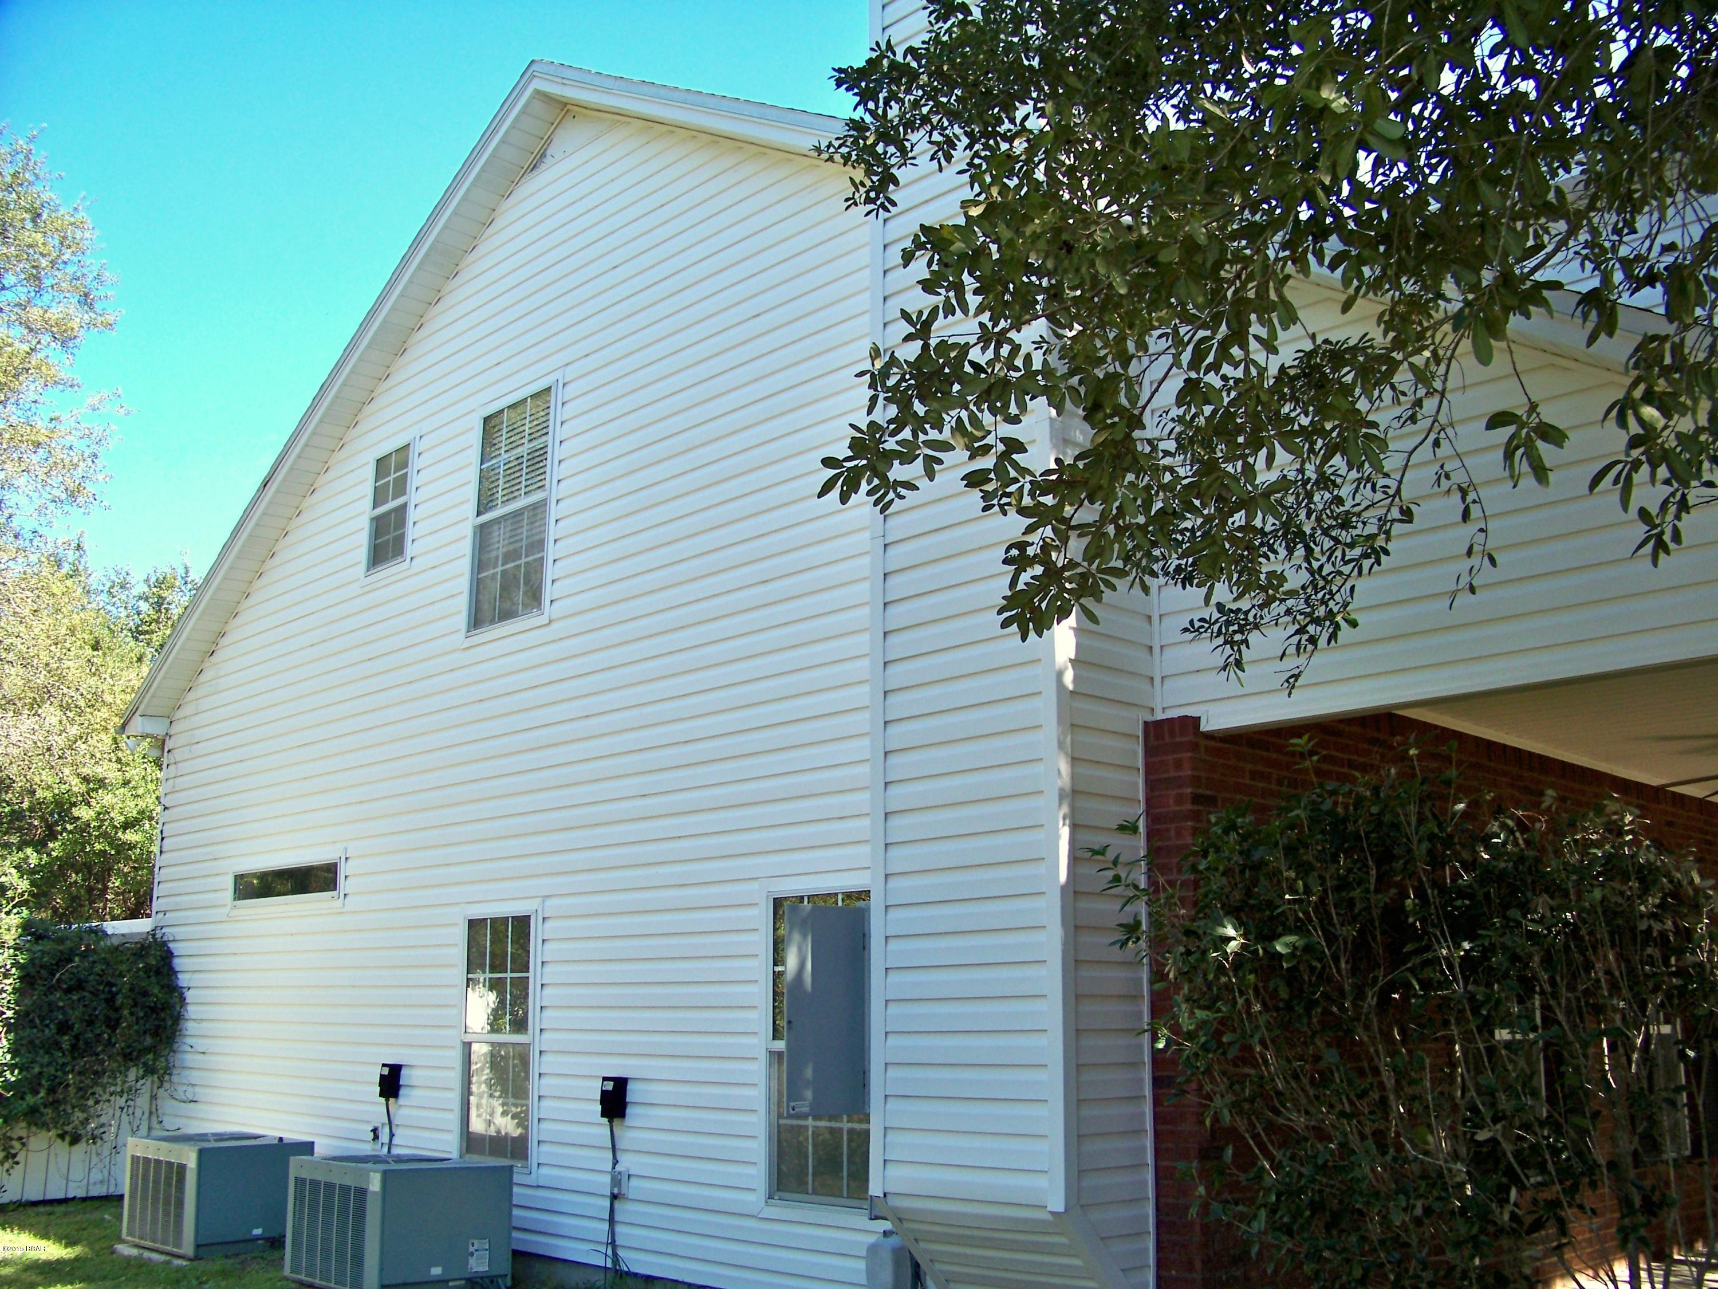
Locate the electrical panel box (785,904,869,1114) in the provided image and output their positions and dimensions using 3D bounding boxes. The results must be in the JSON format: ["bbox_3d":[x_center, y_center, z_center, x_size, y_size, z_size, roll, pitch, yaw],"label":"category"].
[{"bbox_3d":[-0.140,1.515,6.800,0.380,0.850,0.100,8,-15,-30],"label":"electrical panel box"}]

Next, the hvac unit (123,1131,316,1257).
[{"bbox_3d":[-4.070,3.460,10.420,0.760,0.640,1.060,13,-18,-43],"label":"hvac unit"}]

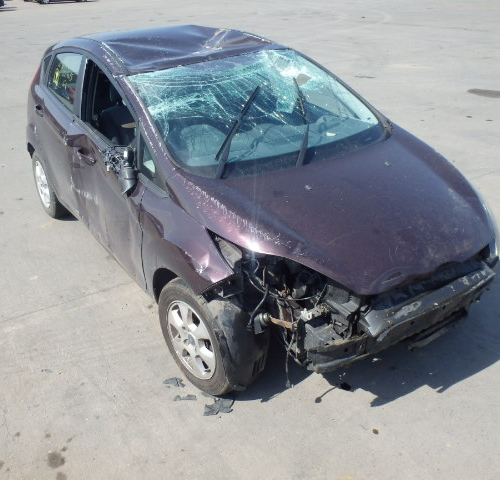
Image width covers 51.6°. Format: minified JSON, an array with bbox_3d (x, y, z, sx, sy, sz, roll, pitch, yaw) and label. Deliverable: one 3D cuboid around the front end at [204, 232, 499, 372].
[{"bbox_3d":[0.591,0.173,2.500,1.440,0.550,0.620,-18,32,-31],"label":"front end"}]

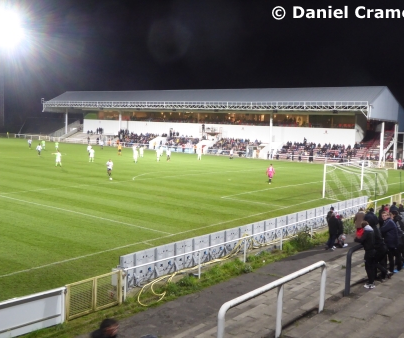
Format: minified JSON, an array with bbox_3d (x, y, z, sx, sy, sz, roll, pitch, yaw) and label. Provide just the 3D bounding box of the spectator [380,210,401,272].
[{"bbox_3d":[5.034,1.963,12.850,0.500,1.680,0.550,5,6,32],"label":"spectator"}]

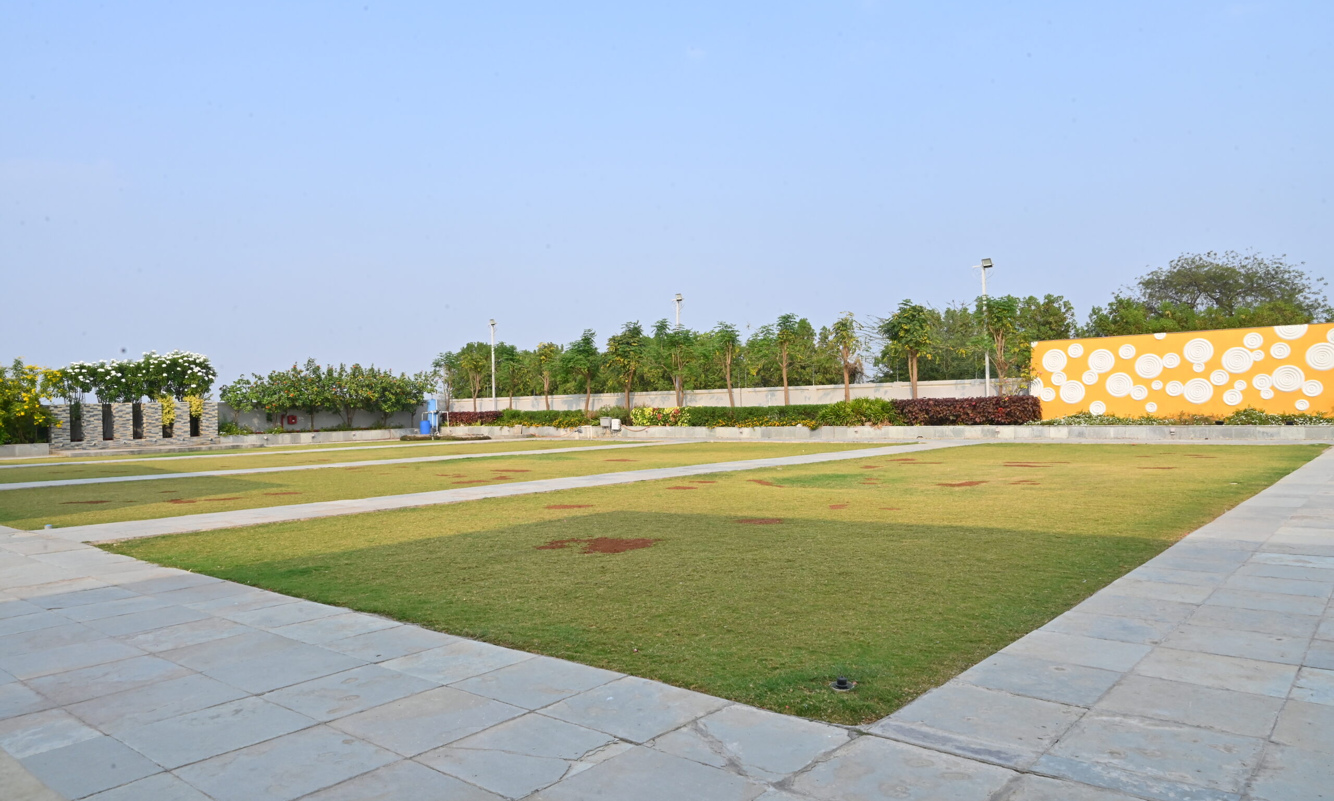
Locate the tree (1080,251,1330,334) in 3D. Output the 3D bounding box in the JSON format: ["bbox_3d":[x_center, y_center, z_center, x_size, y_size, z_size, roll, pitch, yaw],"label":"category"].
[{"bbox_3d":[29.328,-3.492,48.036,11.280,9.160,9.930,-2,-1,31],"label":"tree"}]

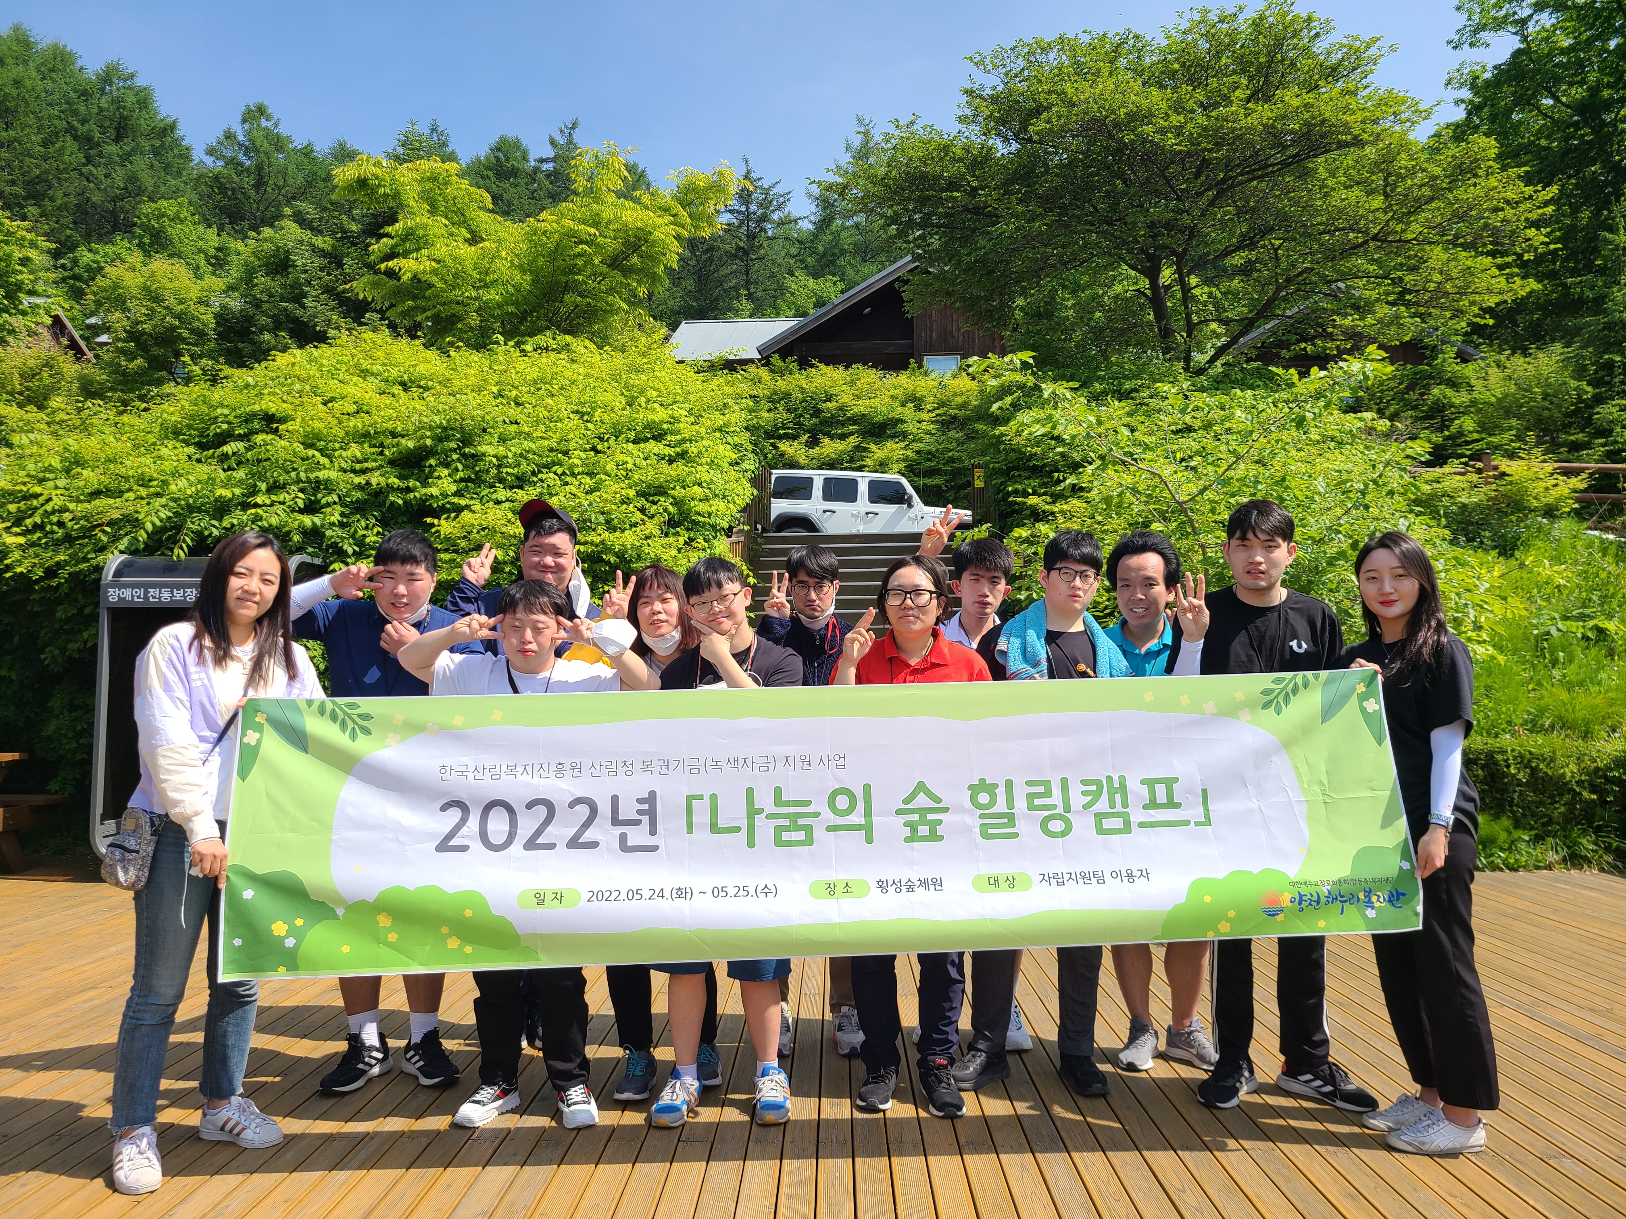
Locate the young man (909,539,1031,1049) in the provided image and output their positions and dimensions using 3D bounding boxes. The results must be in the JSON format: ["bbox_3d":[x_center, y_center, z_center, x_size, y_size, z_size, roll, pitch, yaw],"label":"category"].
[{"bbox_3d":[0.550,0.618,4.361,0.480,1.758,0.350,0,-3,0],"label":"young man"}]

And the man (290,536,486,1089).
[{"bbox_3d":[-1.327,0.600,3.791,0.580,1.725,0.420,1,-3,-10],"label":"man"}]

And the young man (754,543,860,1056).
[{"bbox_3d":[0.002,0.629,4.227,0.460,1.730,0.380,0,-3,0],"label":"young man"}]

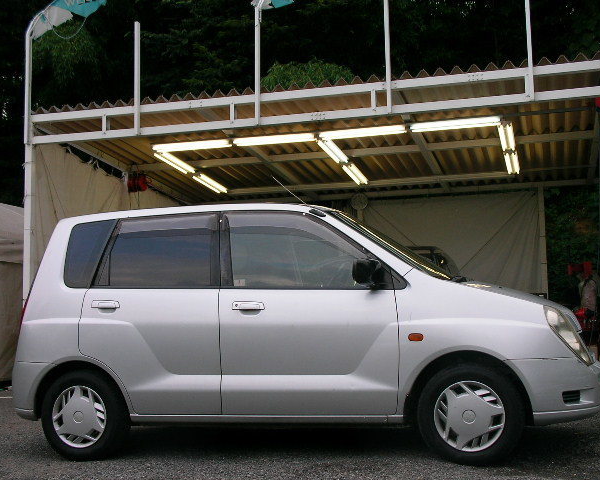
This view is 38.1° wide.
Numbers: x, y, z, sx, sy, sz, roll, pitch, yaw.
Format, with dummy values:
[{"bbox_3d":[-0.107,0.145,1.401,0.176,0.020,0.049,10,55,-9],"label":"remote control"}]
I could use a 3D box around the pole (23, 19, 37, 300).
[{"bbox_3d":[-3.648,-0.428,11.613,0.110,5.156,0.120,-3,-7,15],"label":"pole"}]

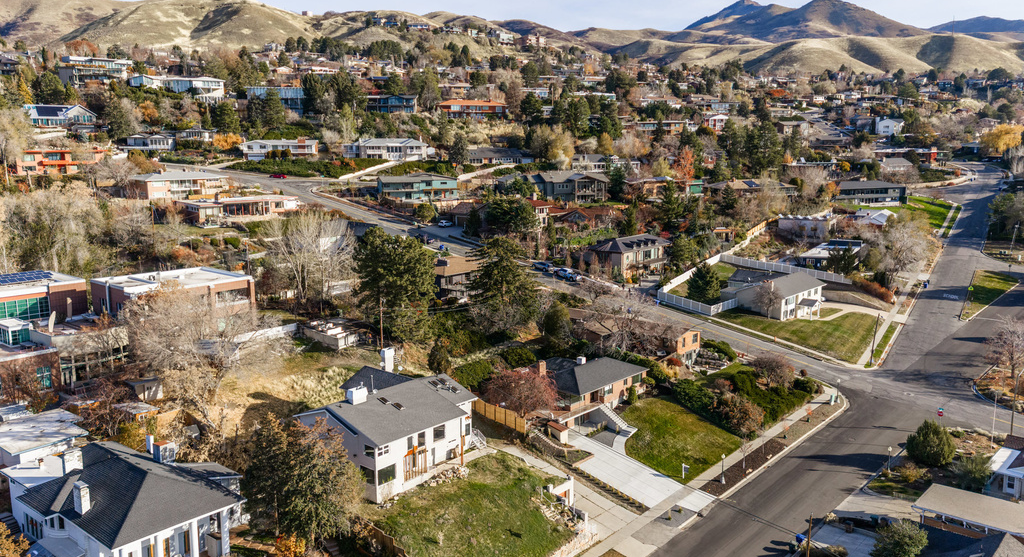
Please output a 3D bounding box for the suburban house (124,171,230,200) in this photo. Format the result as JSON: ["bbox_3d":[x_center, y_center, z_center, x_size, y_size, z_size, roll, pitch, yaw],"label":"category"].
[{"bbox_3d":[-91.410,-25.850,218.750,10.500,6.900,24.000,7,12,37],"label":"suburban house"}]

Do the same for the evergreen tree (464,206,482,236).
[{"bbox_3d":[-10.266,-15.179,212.302,4.800,8.544,4.800,0,9,0],"label":"evergreen tree"}]

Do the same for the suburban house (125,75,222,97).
[{"bbox_3d":[-125.759,-71.625,298.000,32.000,6.600,13.000,-4,11,-28],"label":"suburban house"}]

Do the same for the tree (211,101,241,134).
[{"bbox_3d":[-92.800,-52.290,258.000,9.500,11.200,9.300,0,10,0],"label":"tree"}]

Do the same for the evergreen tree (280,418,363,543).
[{"bbox_3d":[-16.020,17.110,67.000,7.000,10.700,6.800,0,10,0],"label":"evergreen tree"}]

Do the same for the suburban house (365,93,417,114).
[{"bbox_3d":[-45.610,-65.340,299.000,20.000,7.000,11.500,0,10,0],"label":"suburban house"}]

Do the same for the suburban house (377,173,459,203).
[{"bbox_3d":[-30.017,-28.898,250.477,23.800,8.000,11.000,-3,10,-19],"label":"suburban house"}]

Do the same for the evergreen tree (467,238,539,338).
[{"bbox_3d":[-1.232,1.447,135.617,12.000,16.942,12.000,0,9,0],"label":"evergreen tree"}]

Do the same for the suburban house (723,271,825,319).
[{"bbox_3d":[54.130,2.670,169.100,17.000,6.700,20.000,9,13,42],"label":"suburban house"}]

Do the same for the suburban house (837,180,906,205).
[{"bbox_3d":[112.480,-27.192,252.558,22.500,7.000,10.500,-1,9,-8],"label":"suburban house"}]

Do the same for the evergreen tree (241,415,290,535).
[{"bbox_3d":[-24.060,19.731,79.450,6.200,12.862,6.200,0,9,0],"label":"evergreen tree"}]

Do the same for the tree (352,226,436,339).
[{"bbox_3d":[-19.243,0.926,130.480,13.200,18.617,13.200,0,9,0],"label":"tree"}]

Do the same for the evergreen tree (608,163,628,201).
[{"bbox_3d":[32.129,-28.793,239.074,5.900,11.335,5.900,0,9,0],"label":"evergreen tree"}]

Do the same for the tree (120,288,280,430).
[{"bbox_3d":[-34.310,8.290,88.000,16.500,14.000,15.500,0,10,0],"label":"tree"}]

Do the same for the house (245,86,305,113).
[{"bbox_3d":[-89.239,-67.244,300.000,22.500,9.500,12.000,-2,10,-16],"label":"house"}]

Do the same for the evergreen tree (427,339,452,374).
[{"bbox_3d":[-9.190,9.670,101.000,3.300,4.700,3.200,0,10,0],"label":"evergreen tree"}]

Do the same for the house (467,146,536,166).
[{"bbox_3d":[-4.752,-45.121,292.000,25.000,5.500,12.000,-1,10,-12],"label":"house"}]

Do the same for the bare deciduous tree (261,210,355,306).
[{"bbox_3d":[-38.000,-3.820,146.550,16.500,17.550,14.000,-3,10,-15],"label":"bare deciduous tree"}]

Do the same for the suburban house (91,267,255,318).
[{"bbox_3d":[-49.940,3.650,117.500,13.500,7.000,17.000,9,13,43],"label":"suburban house"}]

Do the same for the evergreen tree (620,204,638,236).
[{"bbox_3d":[29.950,-14.710,202.240,4.500,9.160,4.500,1,10,8],"label":"evergreen tree"}]

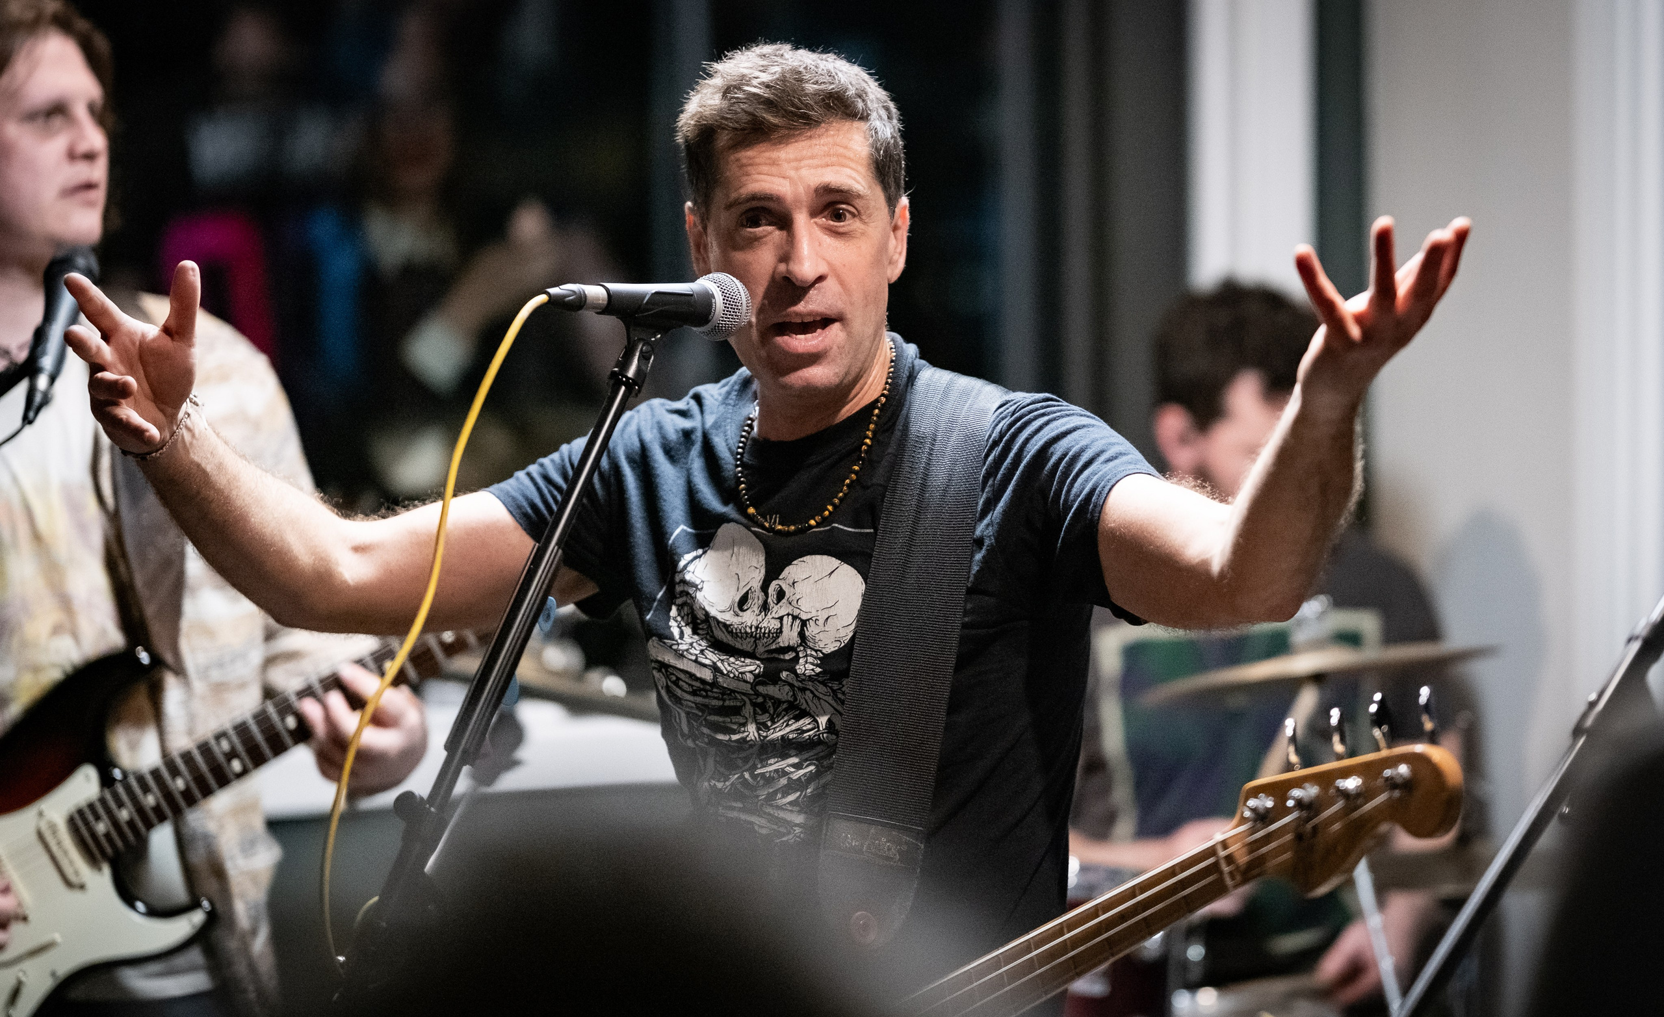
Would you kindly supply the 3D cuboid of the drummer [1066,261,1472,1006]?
[{"bbox_3d":[0.470,0.430,5.730,0.580,1.360,0.720,0,5,3],"label":"drummer"}]

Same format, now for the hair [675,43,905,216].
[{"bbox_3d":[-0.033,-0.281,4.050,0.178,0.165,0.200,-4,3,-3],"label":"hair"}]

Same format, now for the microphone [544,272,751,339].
[{"bbox_3d":[-0.136,-0.150,3.815,0.052,0.053,0.205,4,2,40],"label":"microphone"}]

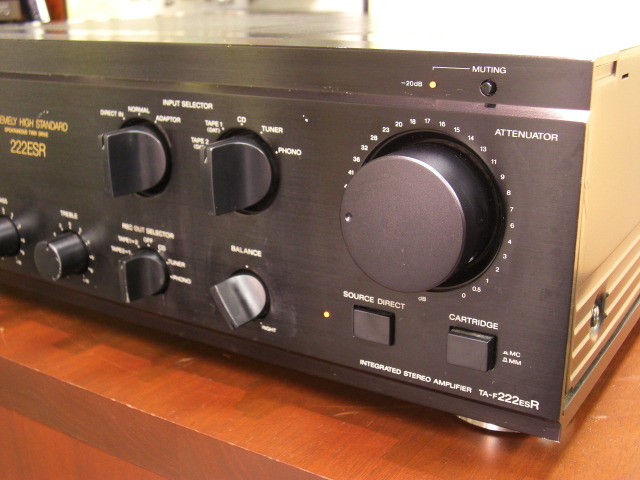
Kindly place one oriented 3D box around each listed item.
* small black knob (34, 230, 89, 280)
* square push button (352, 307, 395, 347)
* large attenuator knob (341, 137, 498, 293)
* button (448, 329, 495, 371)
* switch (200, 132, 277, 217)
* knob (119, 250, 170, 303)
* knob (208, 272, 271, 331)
[{"bbox_3d":[-0.125,0.009,0.402,0.021,0.021,0.015,10,20,31],"label":"small black knob"},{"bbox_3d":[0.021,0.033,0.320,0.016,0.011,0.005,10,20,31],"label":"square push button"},{"bbox_3d":[0.032,-0.008,0.289,0.049,0.049,0.021,10,20,31],"label":"large attenuator knob"},{"bbox_3d":[0.054,0.040,0.298,0.015,0.011,0.006,10,20,31],"label":"button"},{"bbox_3d":[-0.036,-0.025,0.329,0.028,0.028,0.022,10,20,31],"label":"switch"},{"bbox_3d":[-0.082,0.017,0.376,0.020,0.020,0.016,10,20,31],"label":"knob"},{"bbox_3d":[-0.035,0.025,0.346,0.020,0.020,0.017,10,20,31],"label":"knob"}]

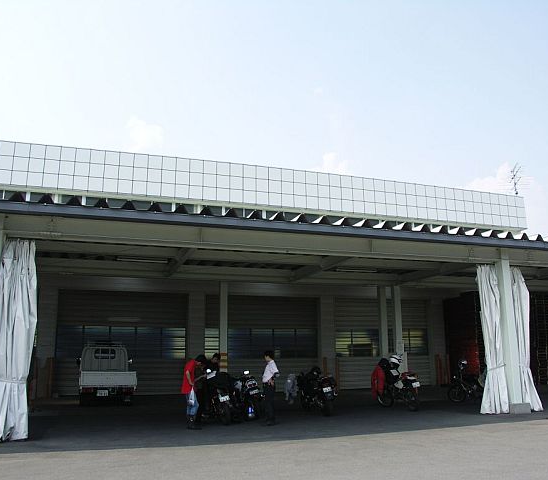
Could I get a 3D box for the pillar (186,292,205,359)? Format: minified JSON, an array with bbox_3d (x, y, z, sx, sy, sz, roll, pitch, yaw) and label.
[{"bbox_3d":[-3.064,3.995,20.251,0.700,4.100,0.500,4,-12,-18],"label":"pillar"}]

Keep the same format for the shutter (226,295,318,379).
[{"bbox_3d":[-0.271,4.260,21.319,4.750,4.000,0.150,4,-12,-18],"label":"shutter"}]

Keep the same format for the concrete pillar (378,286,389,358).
[{"bbox_3d":[4.022,3.700,18.993,0.280,4.030,0.280,4,-12,-18],"label":"concrete pillar"}]

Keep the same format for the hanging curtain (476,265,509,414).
[{"bbox_3d":[5.559,2.524,13.360,0.750,3.820,0.330,4,-12,-18],"label":"hanging curtain"}]

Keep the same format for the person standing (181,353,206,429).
[{"bbox_3d":[-1.747,3.320,11.347,0.520,1.580,0.460,7,-14,-33],"label":"person standing"}]

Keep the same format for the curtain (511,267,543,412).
[{"bbox_3d":[6.639,2.582,13.731,0.650,3.800,0.330,4,-12,-18],"label":"curtain"}]

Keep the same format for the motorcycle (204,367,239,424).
[{"bbox_3d":[-1.245,3.719,12.449,0.760,1.240,2.100,2,-12,-13],"label":"motorcycle"}]

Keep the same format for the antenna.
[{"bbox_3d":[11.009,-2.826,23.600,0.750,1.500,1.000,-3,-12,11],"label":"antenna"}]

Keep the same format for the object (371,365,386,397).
[{"bbox_3d":[3.068,4.129,15.209,0.500,0.950,0.350,4,-12,-18],"label":"object"}]

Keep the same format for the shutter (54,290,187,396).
[{"bbox_3d":[-6.010,4.096,20.786,5.100,4.150,0.120,4,-12,-18],"label":"shutter"}]

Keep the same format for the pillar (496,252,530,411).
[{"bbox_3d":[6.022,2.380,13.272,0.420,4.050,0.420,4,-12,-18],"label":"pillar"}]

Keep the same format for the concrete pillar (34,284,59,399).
[{"bbox_3d":[-8.638,3.756,19.778,0.720,4.350,0.500,4,-12,-18],"label":"concrete pillar"}]

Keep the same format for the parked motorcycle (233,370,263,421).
[{"bbox_3d":[-0.715,3.980,13.341,0.750,1.150,2.030,2,-12,-12],"label":"parked motorcycle"}]

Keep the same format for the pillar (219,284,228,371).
[{"bbox_3d":[-1.686,3.363,17.125,0.280,4.000,0.280,4,-12,-18],"label":"pillar"}]

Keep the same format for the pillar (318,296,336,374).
[{"bbox_3d":[2.429,4.589,23.315,0.720,4.200,0.500,4,-12,-18],"label":"pillar"}]

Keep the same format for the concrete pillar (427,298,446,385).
[{"bbox_3d":[7.454,4.643,23.796,0.700,4.100,0.500,4,-12,-18],"label":"concrete pillar"}]

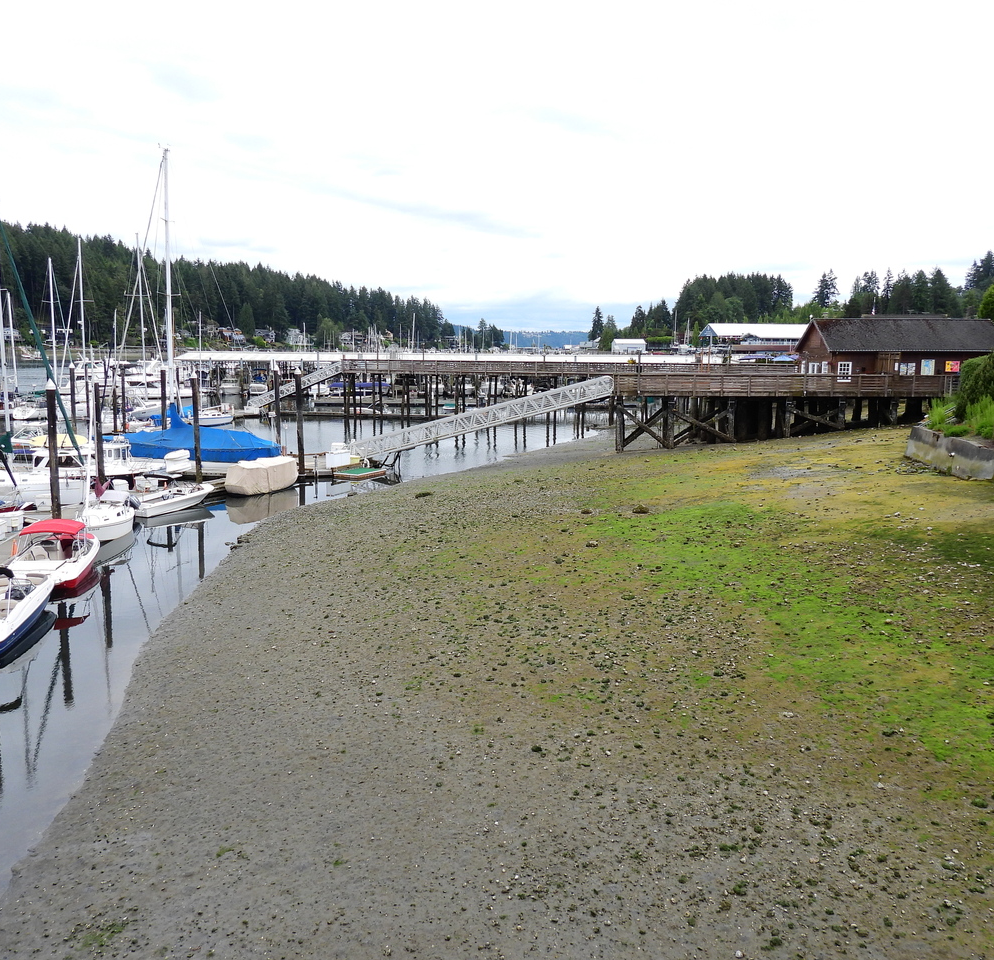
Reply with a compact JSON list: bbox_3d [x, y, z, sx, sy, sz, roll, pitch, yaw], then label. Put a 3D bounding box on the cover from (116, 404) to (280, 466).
[{"bbox_3d":[-19.666,-2.859,57.358,11.300,3.600,3.600,0,9,2],"label":"cover"}]

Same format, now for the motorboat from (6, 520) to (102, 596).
[{"bbox_3d":[-15.400,2.639,31.980,2.400,2.200,5.600,0,9,-1],"label":"motorboat"}]

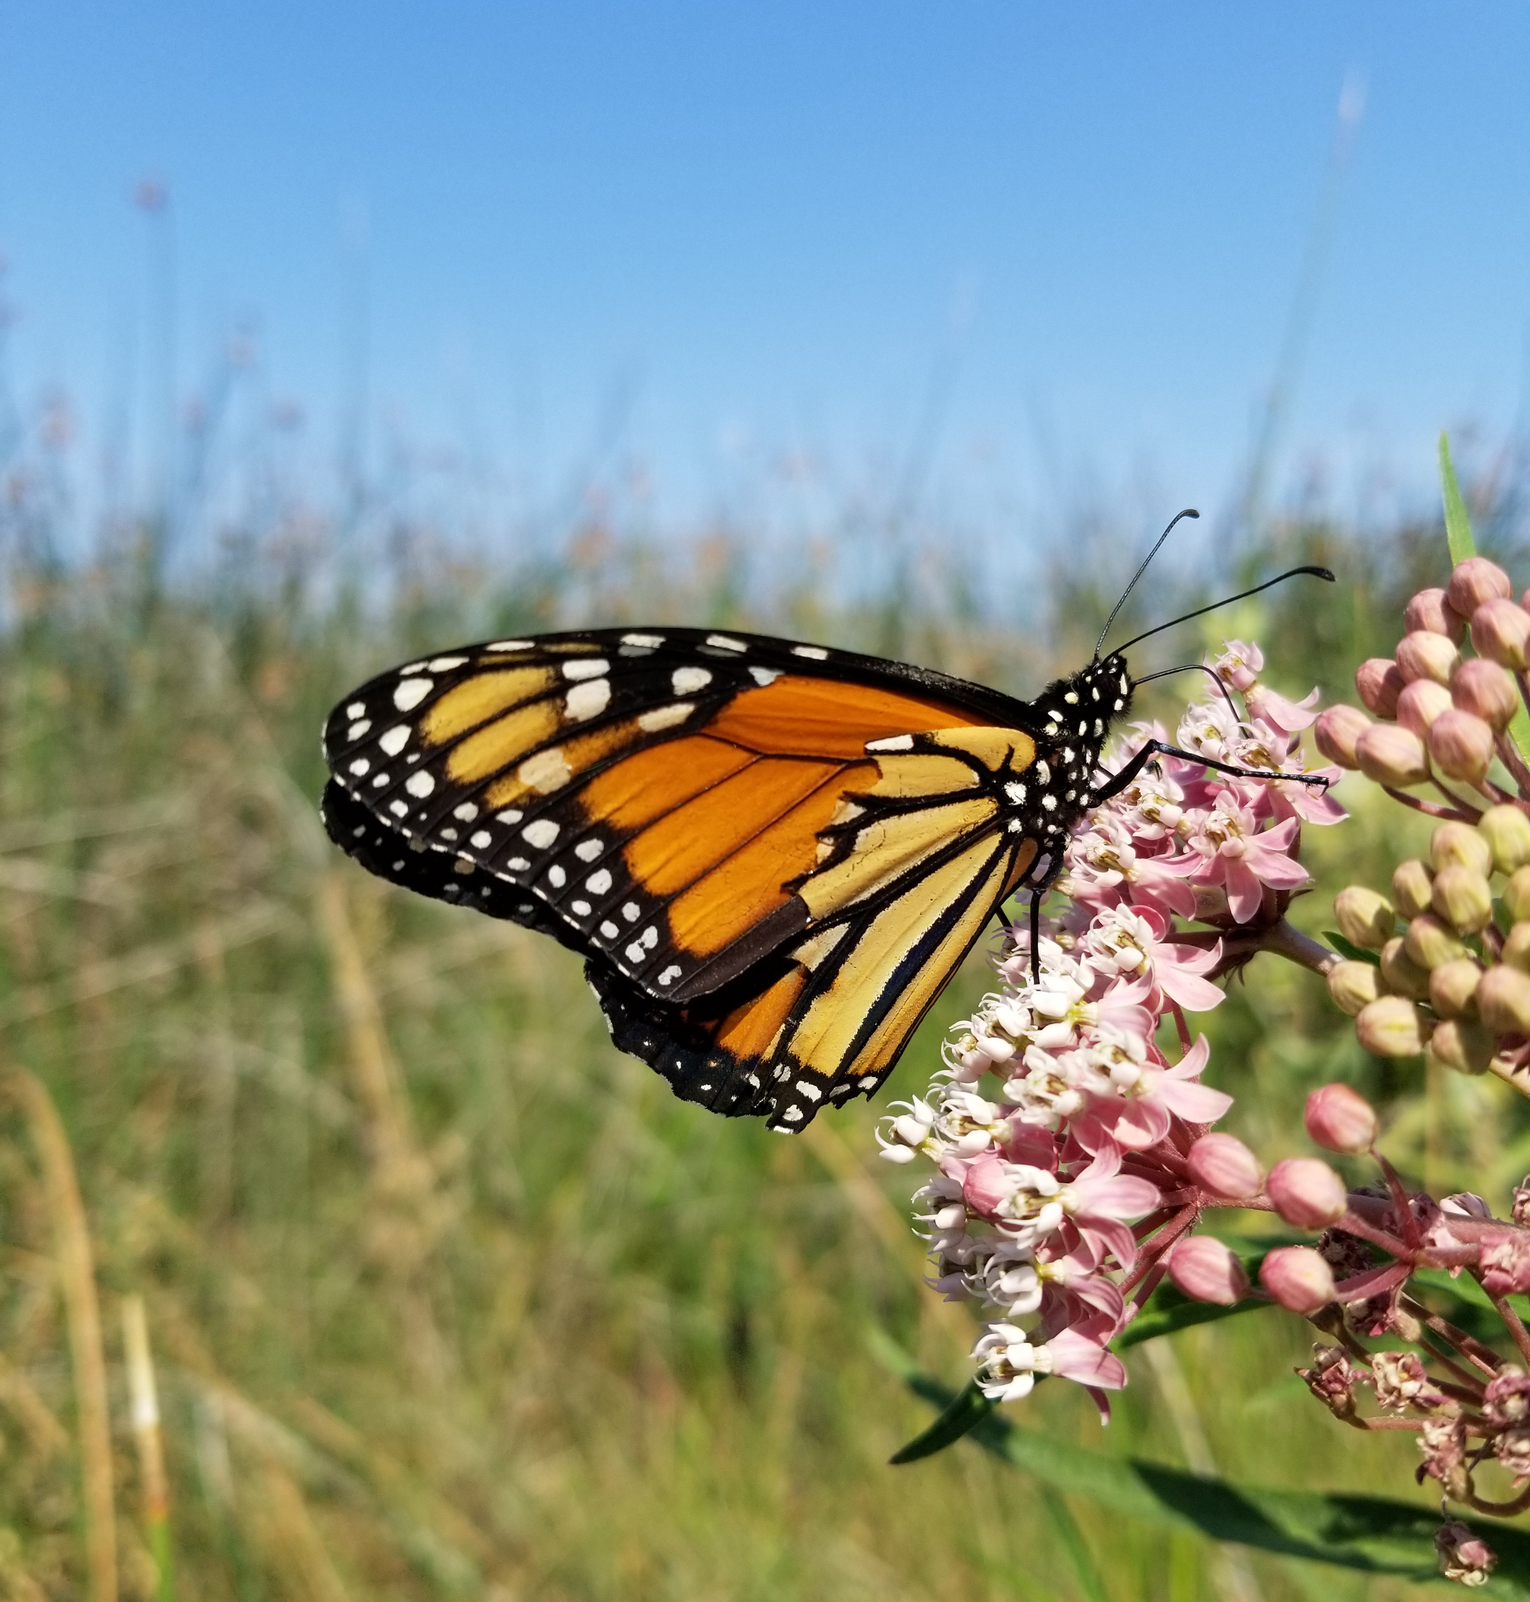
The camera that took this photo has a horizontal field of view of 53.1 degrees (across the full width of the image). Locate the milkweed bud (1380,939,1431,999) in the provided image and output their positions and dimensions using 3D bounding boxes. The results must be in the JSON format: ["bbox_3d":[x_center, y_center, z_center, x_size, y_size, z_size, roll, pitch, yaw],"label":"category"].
[{"bbox_3d":[0.048,0.012,0.114,0.005,0.004,0.004,44,12,-5],"label":"milkweed bud"}]

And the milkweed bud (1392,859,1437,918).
[{"bbox_3d":[0.050,0.007,0.118,0.004,0.005,0.004,-29,18,0],"label":"milkweed bud"}]

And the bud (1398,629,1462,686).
[{"bbox_3d":[0.048,-0.010,0.110,0.005,0.004,0.004,21,15,-8],"label":"bud"}]

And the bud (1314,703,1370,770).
[{"bbox_3d":[0.043,-0.005,0.115,0.004,0.005,0.004,-41,21,0],"label":"bud"}]

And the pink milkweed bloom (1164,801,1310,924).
[{"bbox_3d":[0.035,0.005,0.114,0.010,0.009,0.008,4,-30,27],"label":"pink milkweed bloom"}]

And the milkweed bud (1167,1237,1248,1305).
[{"bbox_3d":[0.033,0.035,0.113,0.006,0.005,0.005,19,0,-12],"label":"milkweed bud"}]

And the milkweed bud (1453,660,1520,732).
[{"bbox_3d":[0.054,-0.008,0.114,0.005,0.006,0.005,-28,30,0],"label":"milkweed bud"}]

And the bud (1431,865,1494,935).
[{"bbox_3d":[0.050,0.007,0.111,0.004,0.005,0.004,-27,16,21],"label":"bud"}]

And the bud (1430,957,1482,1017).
[{"bbox_3d":[0.050,0.013,0.110,0.004,0.004,0.004,25,6,-20],"label":"bud"}]

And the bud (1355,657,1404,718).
[{"bbox_3d":[0.048,-0.009,0.119,0.005,0.004,0.004,38,0,-19],"label":"bud"}]

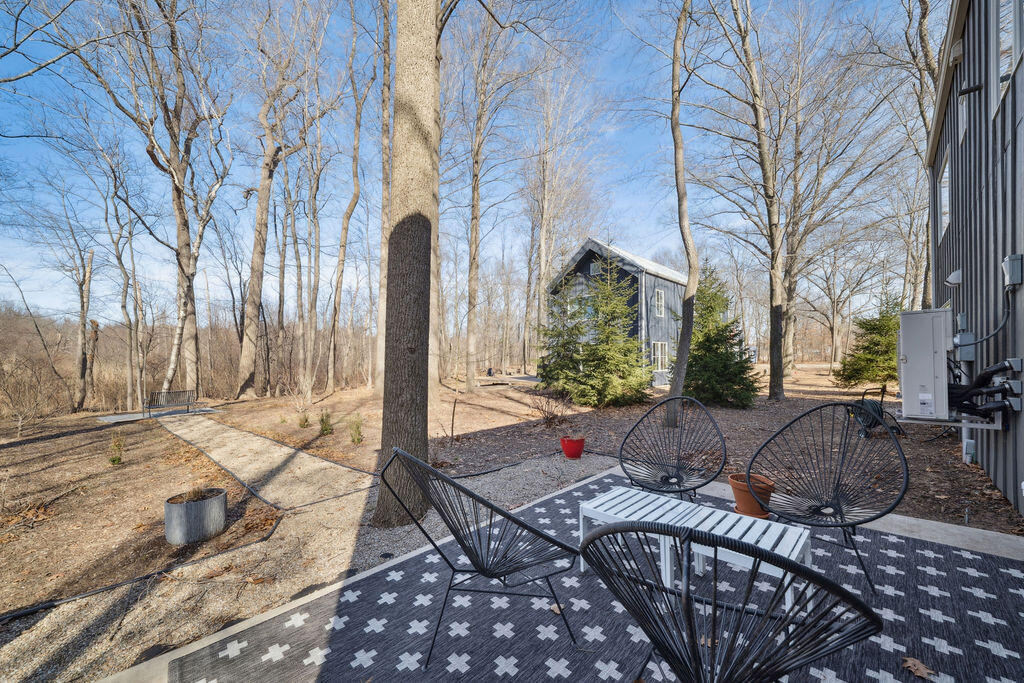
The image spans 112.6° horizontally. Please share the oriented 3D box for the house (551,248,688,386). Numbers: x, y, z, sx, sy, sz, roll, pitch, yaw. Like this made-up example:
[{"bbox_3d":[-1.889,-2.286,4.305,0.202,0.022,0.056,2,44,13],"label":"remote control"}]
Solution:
[{"bbox_3d":[7.400,-1.650,21.700,6.300,7.700,9.500,-1,-1,45],"label":"house"}]

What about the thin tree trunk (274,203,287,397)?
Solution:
[{"bbox_3d":[-8.810,-1.600,13.000,0.320,7.400,0.300,0,-1,0],"label":"thin tree trunk"}]

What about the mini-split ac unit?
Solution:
[{"bbox_3d":[3.800,0.200,3.140,0.900,0.880,0.320,1,-1,-42],"label":"mini-split ac unit"}]

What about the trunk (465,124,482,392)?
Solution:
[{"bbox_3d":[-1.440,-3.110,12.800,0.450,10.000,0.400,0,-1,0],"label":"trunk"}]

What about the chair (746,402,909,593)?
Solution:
[{"bbox_3d":[1.910,0.850,2.100,0.830,0.890,0.740,0,-1,-33],"label":"chair"}]

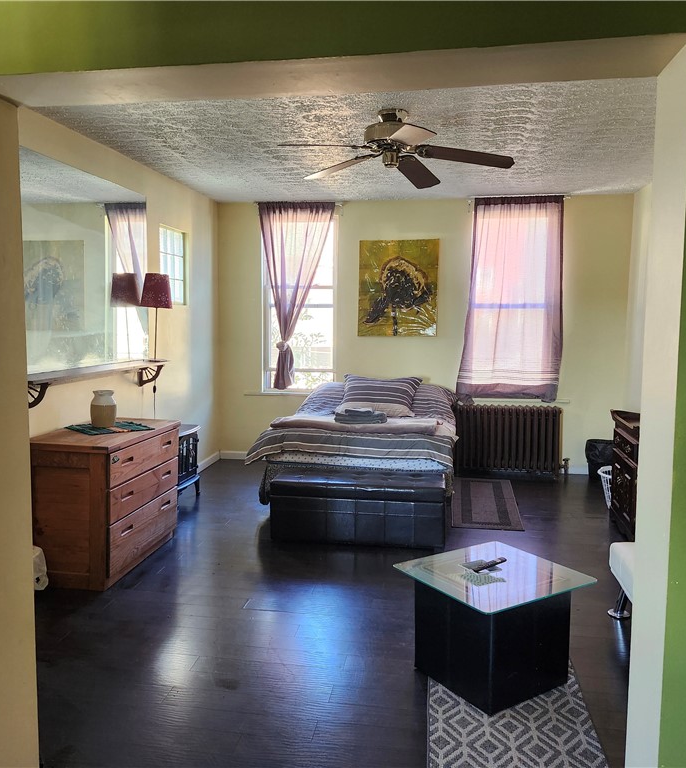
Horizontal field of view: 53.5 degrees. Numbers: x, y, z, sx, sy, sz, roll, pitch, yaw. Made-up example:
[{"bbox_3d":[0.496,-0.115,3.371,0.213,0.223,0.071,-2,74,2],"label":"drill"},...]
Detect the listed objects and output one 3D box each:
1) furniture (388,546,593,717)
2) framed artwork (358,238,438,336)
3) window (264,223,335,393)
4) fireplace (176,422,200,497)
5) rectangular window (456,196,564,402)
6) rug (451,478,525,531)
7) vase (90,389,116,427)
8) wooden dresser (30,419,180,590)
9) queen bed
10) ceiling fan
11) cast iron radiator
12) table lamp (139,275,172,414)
[{"bbox_3d":[0.591,0.952,2.696,0.556,0.421,0.556,-3,6,-34],"label":"furniture"},{"bbox_3d":[0.537,-0.926,6.604,0.775,0.929,0.035,1,5,10],"label":"framed artwork"},{"bbox_3d":[-0.432,-0.772,6.723,0.744,1.689,0.100,1,5,9],"label":"window"},{"bbox_3d":[-1.321,0.650,5.397,0.314,0.559,0.503,1,5,10],"label":"fireplace"},{"bbox_3d":[1.579,-0.755,6.375,0.827,1.793,0.110,1,5,9],"label":"rectangular window"},{"bbox_3d":[1.123,0.924,5.398,0.493,0.012,1.539,1,5,9],"label":"rug"},{"bbox_3d":[-1.493,0.149,4.238,0.157,0.236,0.157,1,5,10],"label":"vase"},{"bbox_3d":[-1.408,0.657,4.009,0.556,0.753,0.910,1,5,9],"label":"wooden dresser"},{"bbox_3d":[0.182,0.464,5.627,1.502,0.912,2.235,1,5,10],"label":"queen bed"},{"bbox_3d":[0.298,-1.369,3.804,1.307,0.314,1.321,1,5,9],"label":"ceiling fan"},{"bbox_3d":[1.536,0.530,6.420,0.971,0.664,0.189,1,5,10],"label":"cast iron radiator"},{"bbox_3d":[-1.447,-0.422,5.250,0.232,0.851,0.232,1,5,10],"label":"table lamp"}]

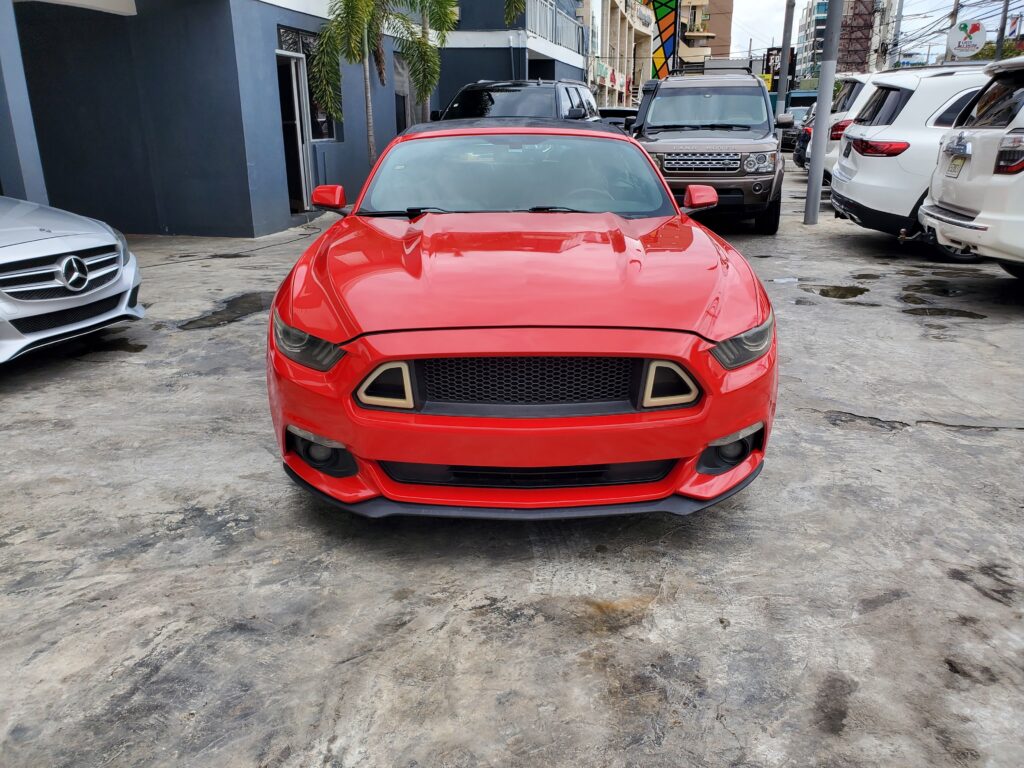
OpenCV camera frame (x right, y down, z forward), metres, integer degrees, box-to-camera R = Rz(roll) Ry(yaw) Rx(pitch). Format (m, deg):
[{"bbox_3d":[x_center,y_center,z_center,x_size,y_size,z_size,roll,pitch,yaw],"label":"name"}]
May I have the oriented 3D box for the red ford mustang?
[{"bbox_3d":[0.020,-0.845,4.478,1.980,1.380,4.780,0,18,-1],"label":"red ford mustang"}]

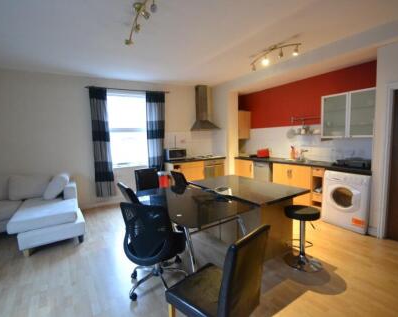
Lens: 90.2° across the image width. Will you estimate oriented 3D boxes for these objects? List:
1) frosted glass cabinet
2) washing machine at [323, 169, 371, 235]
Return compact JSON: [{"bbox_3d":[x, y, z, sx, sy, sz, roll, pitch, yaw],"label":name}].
[{"bbox_3d":[2.487,-0.703,3.200,0.320,0.710,0.810,-5,7,-33],"label":"frosted glass cabinet"},{"bbox_3d":[2.444,0.622,3.164,0.570,0.850,0.597,-5,7,-33],"label":"washing machine"}]

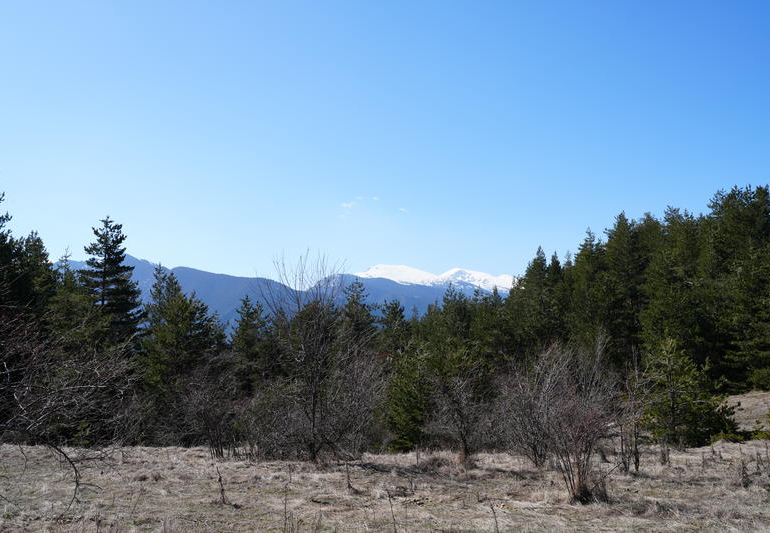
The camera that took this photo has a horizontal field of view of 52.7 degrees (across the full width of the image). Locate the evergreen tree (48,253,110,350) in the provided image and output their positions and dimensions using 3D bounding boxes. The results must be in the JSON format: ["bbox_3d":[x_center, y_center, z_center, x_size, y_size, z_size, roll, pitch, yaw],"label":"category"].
[{"bbox_3d":[-10.642,2.396,27.000,2.400,5.620,2.400,0,-3,0],"label":"evergreen tree"}]

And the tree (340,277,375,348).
[{"bbox_3d":[-1.132,3.251,32.000,1.900,5.510,1.900,0,-3,0],"label":"tree"}]

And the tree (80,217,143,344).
[{"bbox_3d":[-10.552,1.890,30.000,2.700,7.640,2.700,0,-3,0],"label":"tree"}]

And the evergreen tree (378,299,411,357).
[{"bbox_3d":[0.403,3.777,33.000,1.800,4.840,1.800,0,-3,0],"label":"evergreen tree"}]

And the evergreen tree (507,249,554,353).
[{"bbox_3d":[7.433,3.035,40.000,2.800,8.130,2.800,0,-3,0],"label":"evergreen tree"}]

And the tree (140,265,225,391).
[{"bbox_3d":[-5.990,2.307,23.000,2.800,4.730,2.800,0,-3,0],"label":"tree"}]

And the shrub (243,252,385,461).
[{"bbox_3d":[-1.269,1.629,14.000,2.500,3.760,2.300,0,-3,0],"label":"shrub"}]

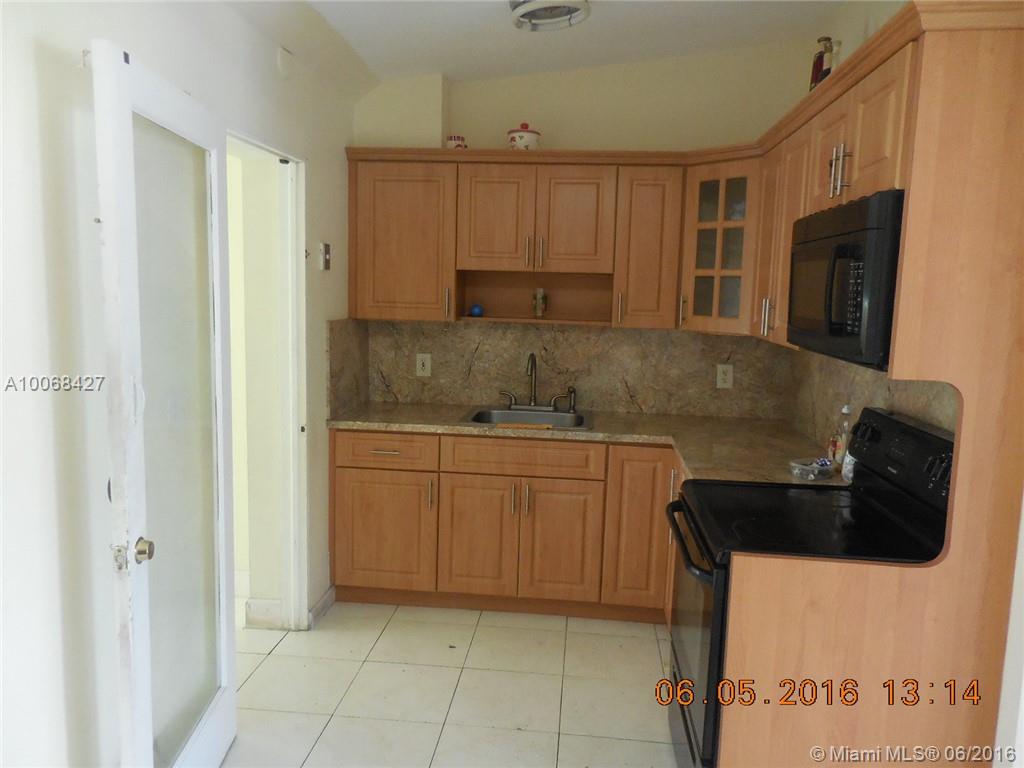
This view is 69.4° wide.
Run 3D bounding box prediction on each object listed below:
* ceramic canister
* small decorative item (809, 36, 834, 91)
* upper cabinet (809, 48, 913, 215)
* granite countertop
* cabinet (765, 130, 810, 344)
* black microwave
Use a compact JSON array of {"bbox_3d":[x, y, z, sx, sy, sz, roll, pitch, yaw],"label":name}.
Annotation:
[{"bbox_3d":[0.059,-1.176,3.615,0.165,0.192,0.160,2,8,6],"label":"ceramic canister"},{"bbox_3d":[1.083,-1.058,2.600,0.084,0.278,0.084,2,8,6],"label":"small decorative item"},{"bbox_3d":[1.092,-0.645,2.013,0.336,0.333,0.771,2,8,6],"label":"upper cabinet"},{"bbox_3d":[0.242,0.243,3.288,2.225,0.035,1.340,2,8,6],"label":"granite countertop"},{"bbox_3d":[1.172,-0.531,2.778,0.336,0.759,0.724,2,8,6],"label":"cabinet"},{"bbox_3d":[1.056,-0.282,2.065,0.385,0.398,0.760,2,8,6],"label":"black microwave"}]

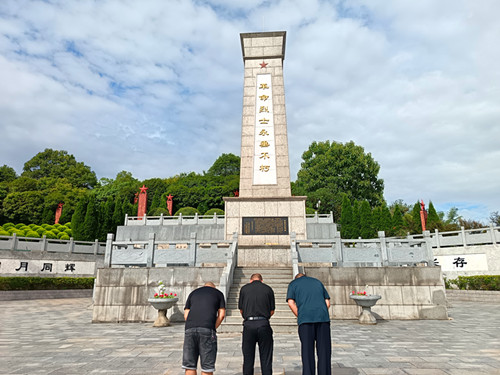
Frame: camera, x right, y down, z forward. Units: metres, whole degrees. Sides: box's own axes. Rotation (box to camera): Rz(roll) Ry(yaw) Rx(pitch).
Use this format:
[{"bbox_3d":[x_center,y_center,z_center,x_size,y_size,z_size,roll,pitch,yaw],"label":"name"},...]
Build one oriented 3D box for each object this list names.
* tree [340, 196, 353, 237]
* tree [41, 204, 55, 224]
[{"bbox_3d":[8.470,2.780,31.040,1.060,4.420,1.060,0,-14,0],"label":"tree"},{"bbox_3d":[-21.040,3.030,36.310,1.450,2.540,1.450,0,-14,0],"label":"tree"}]

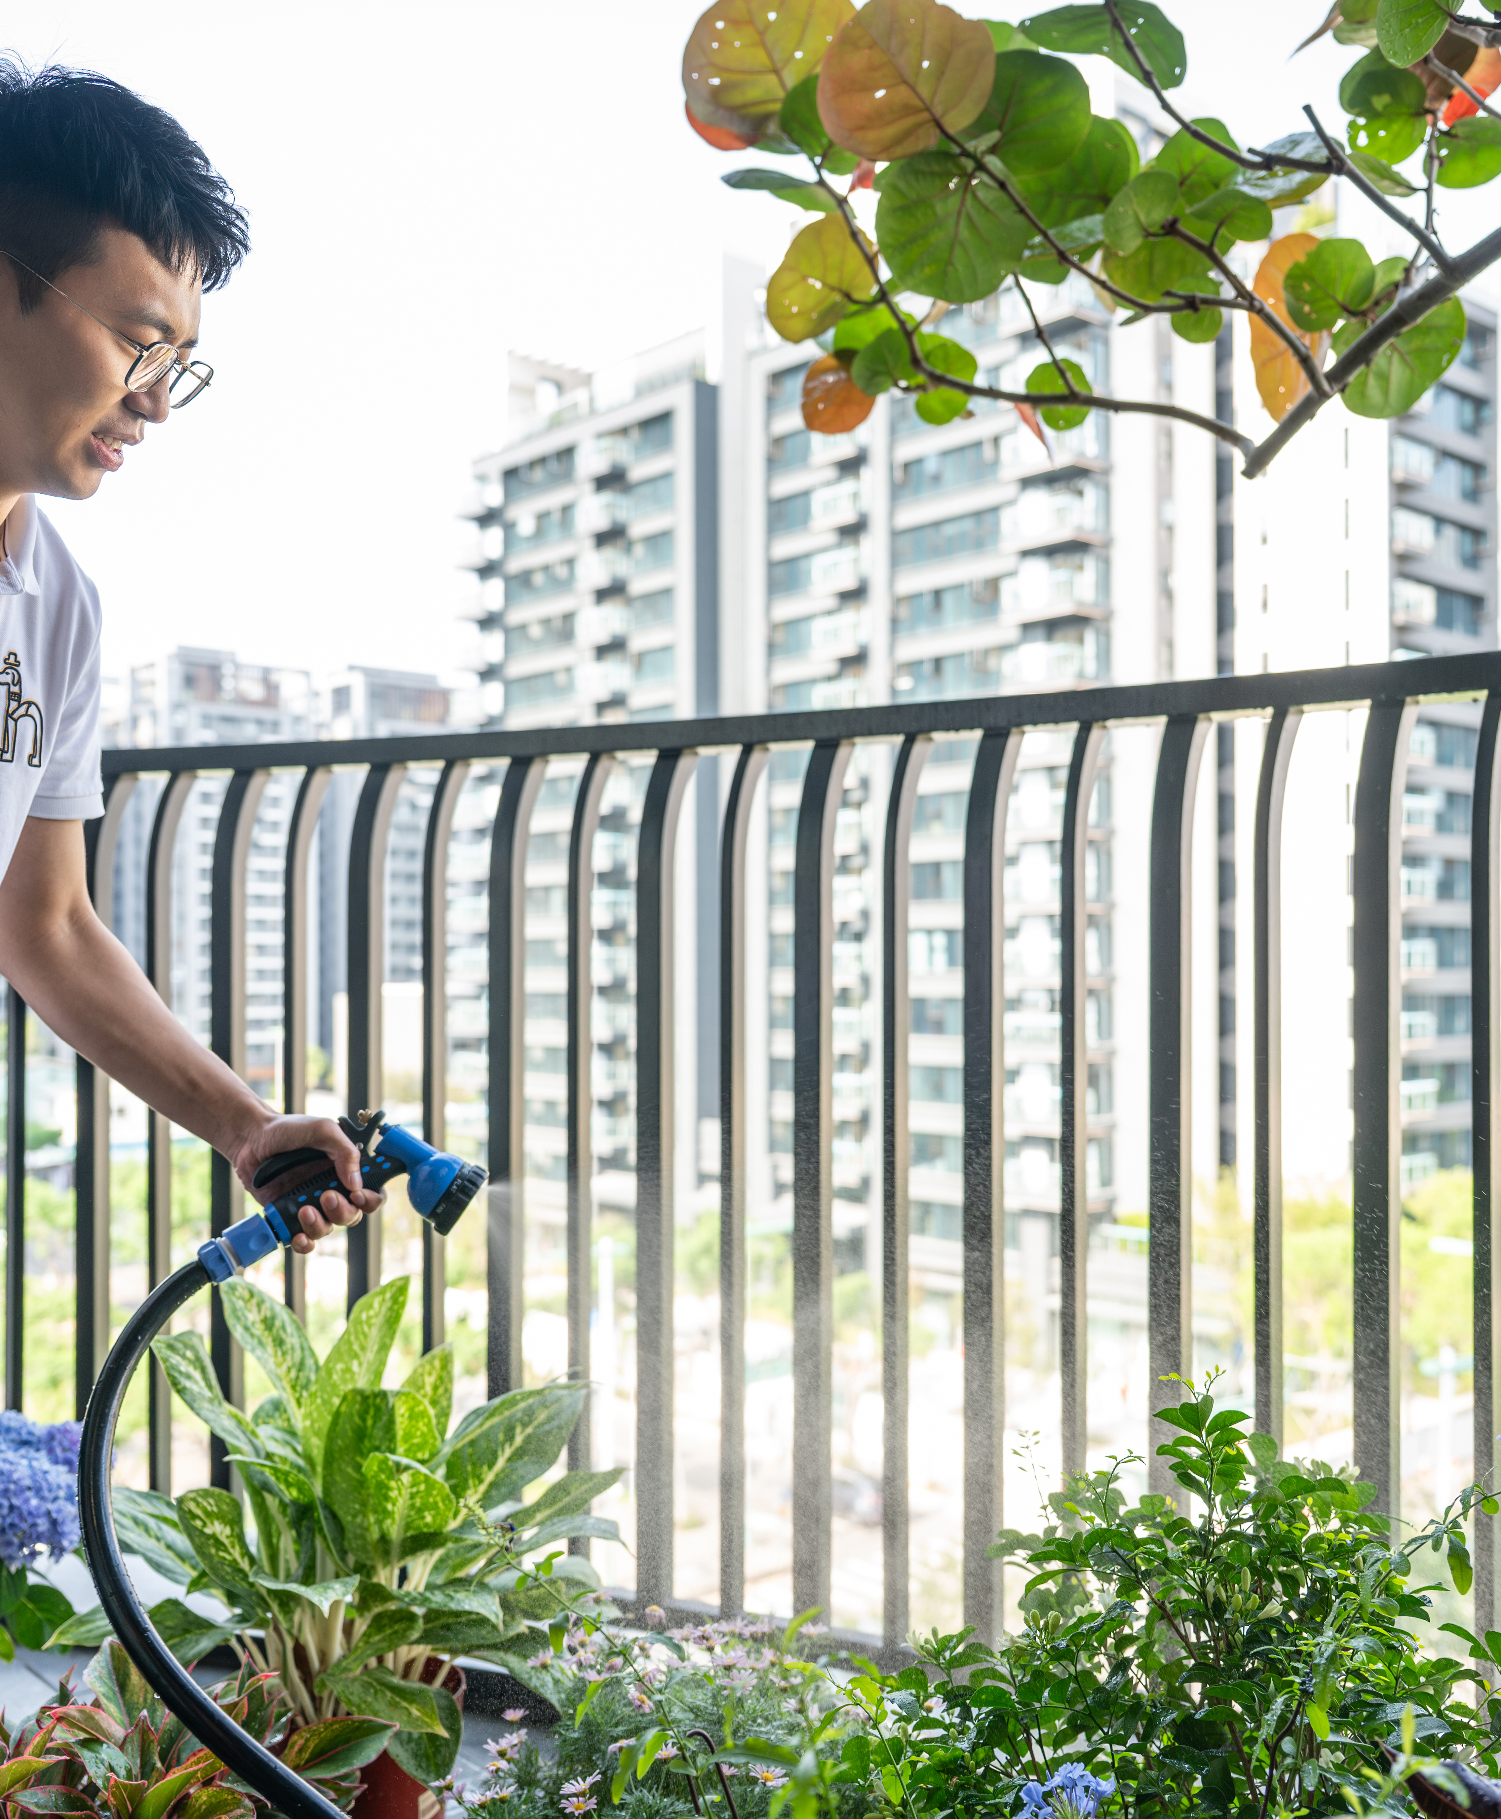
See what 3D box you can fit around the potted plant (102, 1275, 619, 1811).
[{"bbox_3d":[-0.425,0.690,1.880,0.560,0.620,0.540,0,-1,0],"label":"potted plant"}]

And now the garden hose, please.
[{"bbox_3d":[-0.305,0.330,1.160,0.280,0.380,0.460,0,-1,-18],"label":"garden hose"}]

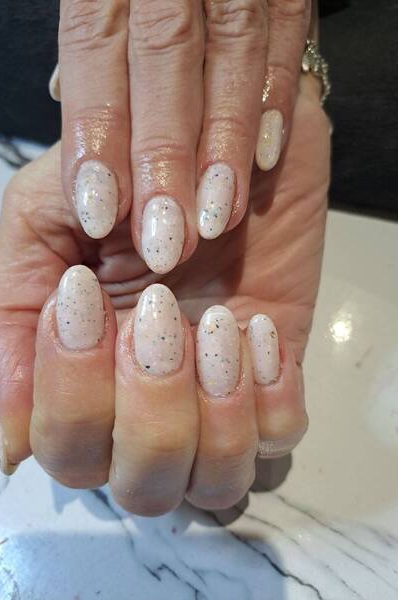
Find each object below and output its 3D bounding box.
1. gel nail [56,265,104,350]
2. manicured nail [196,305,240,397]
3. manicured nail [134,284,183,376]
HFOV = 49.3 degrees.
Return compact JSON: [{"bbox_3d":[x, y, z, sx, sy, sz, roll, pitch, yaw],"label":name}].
[{"bbox_3d":[-0.031,0.002,0.114,0.012,0.005,0.024,3,70,-8],"label":"gel nail"},{"bbox_3d":[0.005,0.013,0.117,0.012,0.005,0.025,-4,70,2],"label":"manicured nail"},{"bbox_3d":[-0.011,0.008,0.115,0.013,0.005,0.025,-2,70,-3],"label":"manicured nail"}]

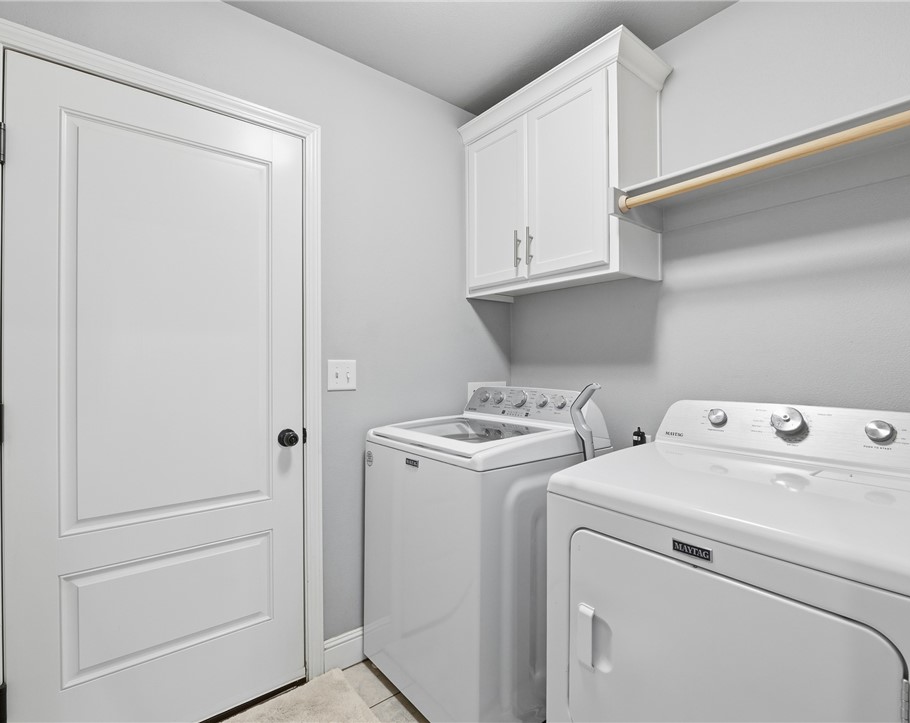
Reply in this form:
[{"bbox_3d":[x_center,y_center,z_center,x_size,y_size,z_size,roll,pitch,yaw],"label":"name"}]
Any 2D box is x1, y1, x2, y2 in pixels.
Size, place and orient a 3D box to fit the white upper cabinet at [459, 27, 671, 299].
[{"bbox_3d":[0.423,-0.706,1.808,0.365,0.795,0.830,0,0,-39],"label":"white upper cabinet"}]

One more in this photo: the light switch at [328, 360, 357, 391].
[{"bbox_3d":[-0.442,0.056,1.660,0.117,0.117,0.018,0,0,-39],"label":"light switch"}]

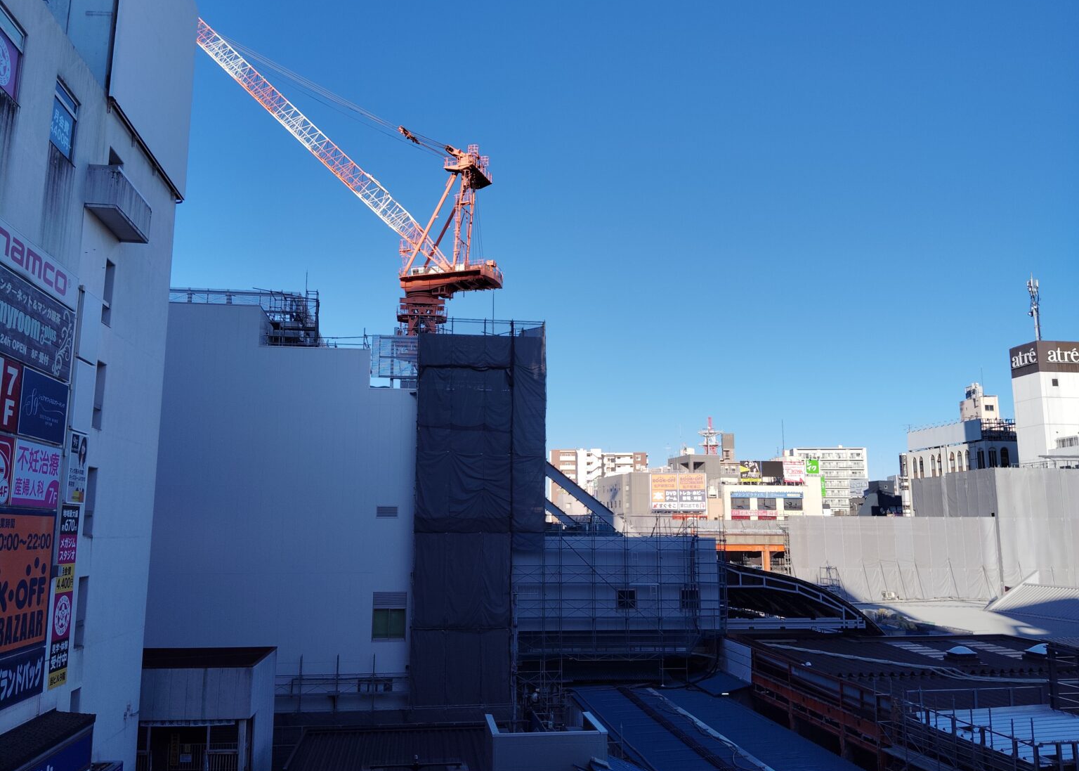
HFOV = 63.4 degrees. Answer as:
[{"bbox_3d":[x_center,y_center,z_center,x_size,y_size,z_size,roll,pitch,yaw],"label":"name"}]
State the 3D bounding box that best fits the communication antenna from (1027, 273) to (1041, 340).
[{"bbox_3d":[60.857,-9.403,107.343,1.500,9.000,1.500,2,-9,-8],"label":"communication antenna"}]

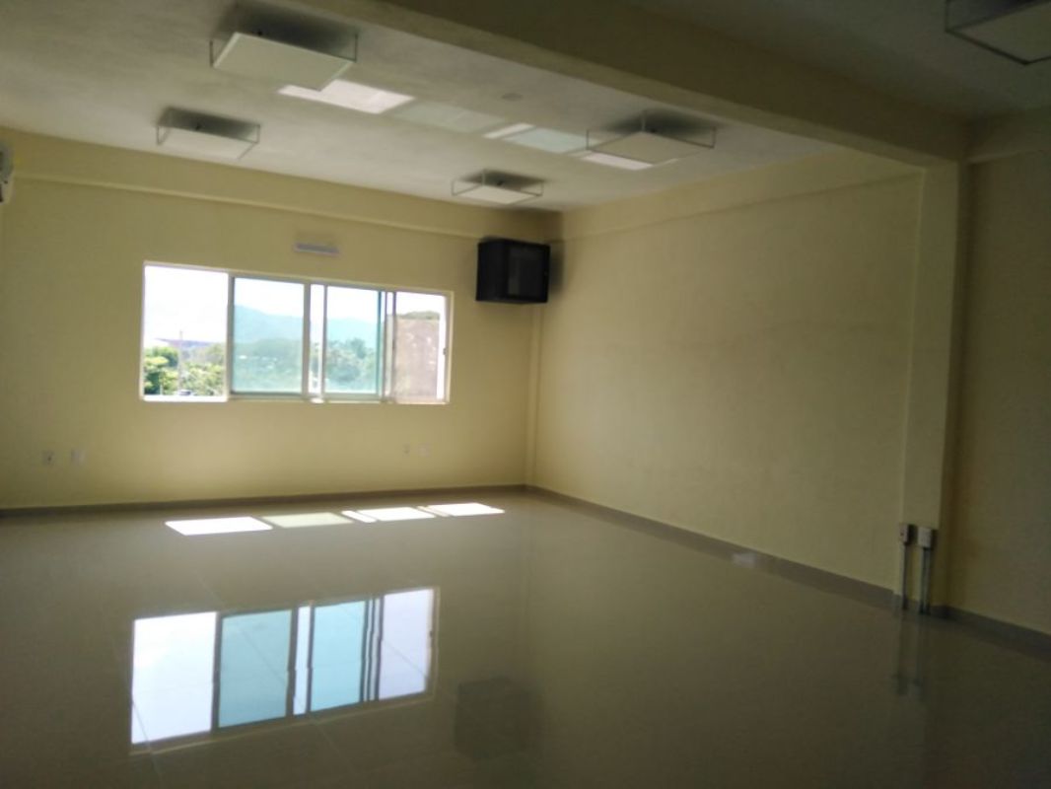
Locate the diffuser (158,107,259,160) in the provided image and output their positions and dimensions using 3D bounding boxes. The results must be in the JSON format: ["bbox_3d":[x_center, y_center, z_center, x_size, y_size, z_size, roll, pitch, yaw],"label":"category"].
[{"bbox_3d":[-2.413,-1.968,6.001,0.613,0.138,0.613,1,3,-32],"label":"diffuser"}]

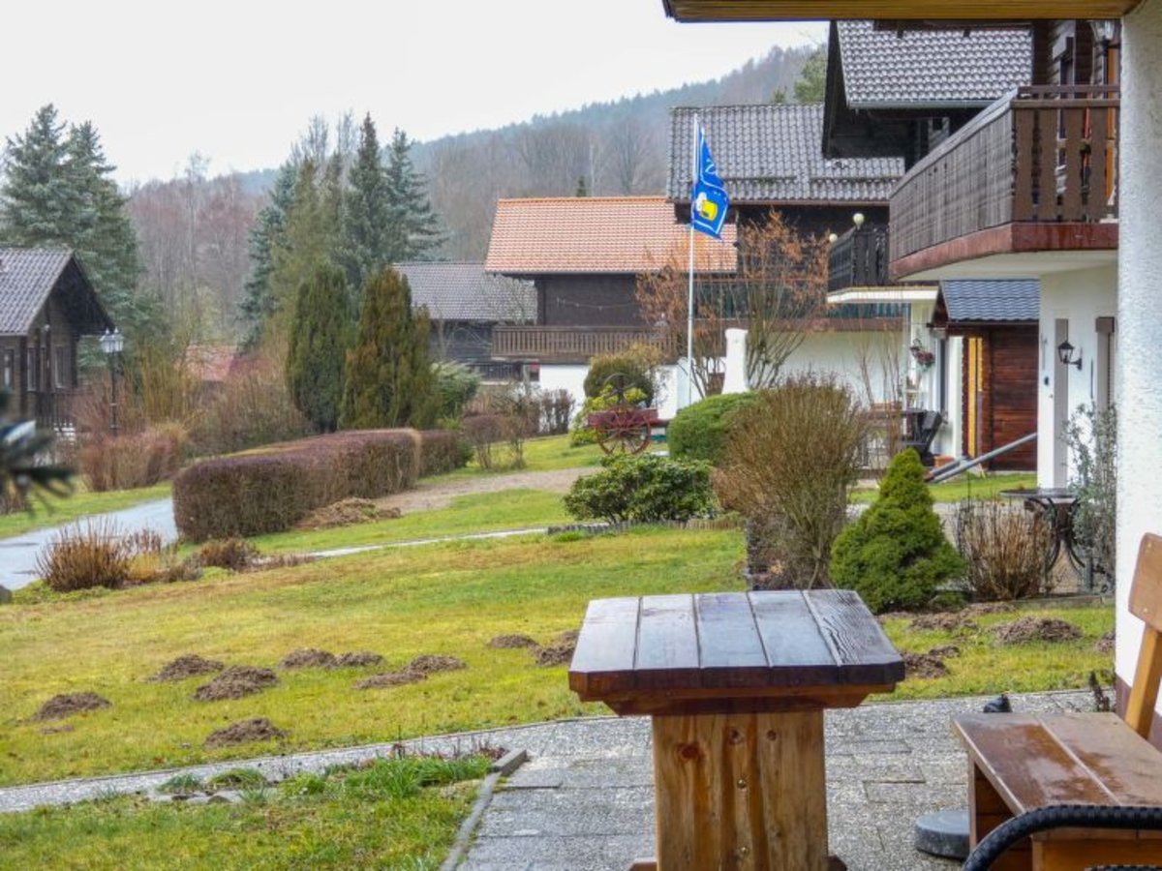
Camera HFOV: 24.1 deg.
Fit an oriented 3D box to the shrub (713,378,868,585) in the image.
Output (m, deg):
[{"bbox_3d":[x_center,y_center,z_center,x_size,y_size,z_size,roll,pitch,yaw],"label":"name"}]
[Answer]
[{"bbox_3d":[1.503,0.349,19.400,1.092,1.548,1.100,0,3,0],"label":"shrub"}]

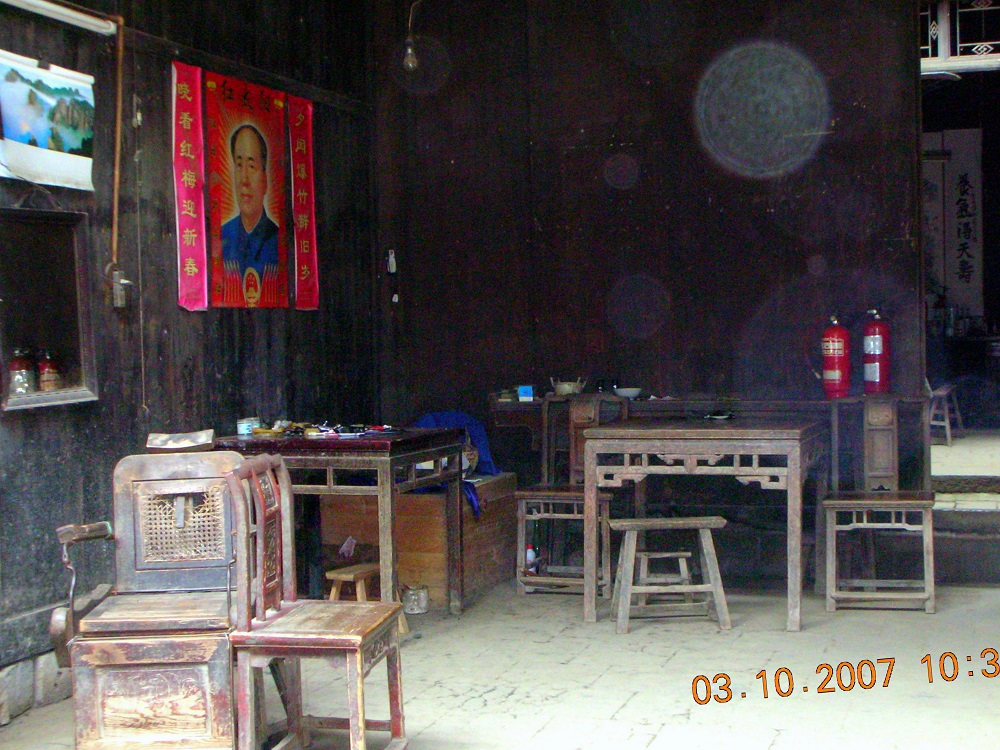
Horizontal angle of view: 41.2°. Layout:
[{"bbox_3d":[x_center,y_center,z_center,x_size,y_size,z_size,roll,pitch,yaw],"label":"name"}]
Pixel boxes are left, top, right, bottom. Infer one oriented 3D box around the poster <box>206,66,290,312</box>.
[{"bbox_3d":[-1.174,-0.851,6.279,0.020,1.064,0.665,-1,2,23],"label":"poster"}]

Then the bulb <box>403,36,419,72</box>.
[{"bbox_3d":[-0.381,-1.367,5.650,0.065,0.145,0.065,-2,2,0],"label":"bulb"}]

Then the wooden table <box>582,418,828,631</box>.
[{"bbox_3d":[0.985,0.654,6.189,0.959,0.847,0.877,-1,2,22],"label":"wooden table"}]

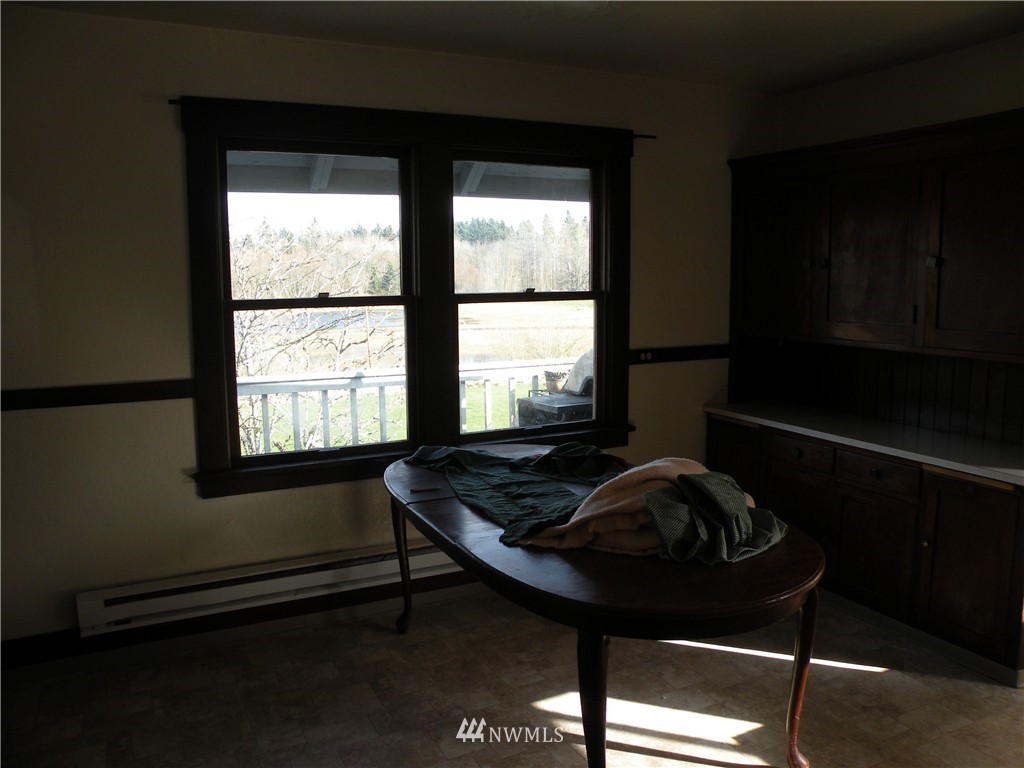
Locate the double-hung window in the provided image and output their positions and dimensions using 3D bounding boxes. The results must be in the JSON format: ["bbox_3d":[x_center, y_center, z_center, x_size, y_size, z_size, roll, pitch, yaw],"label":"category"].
[{"bbox_3d":[-0.350,-0.412,3.814,2.203,1.670,0.120,-4,9,-25],"label":"double-hung window"}]

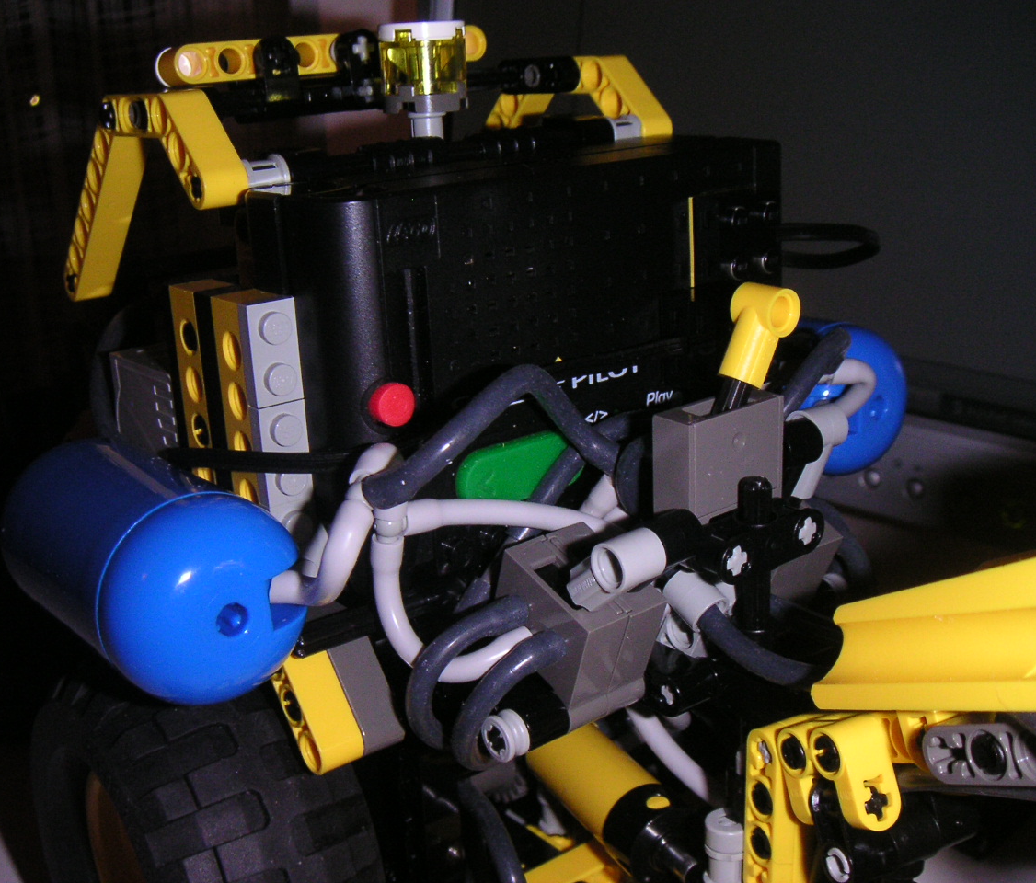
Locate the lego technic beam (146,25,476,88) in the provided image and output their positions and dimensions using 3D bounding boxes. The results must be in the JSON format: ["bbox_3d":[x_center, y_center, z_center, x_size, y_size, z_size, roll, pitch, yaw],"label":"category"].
[{"bbox_3d":[-0.038,-0.079,0.265,0.072,0.008,0.008,-16,21,-34],"label":"lego technic beam"}]

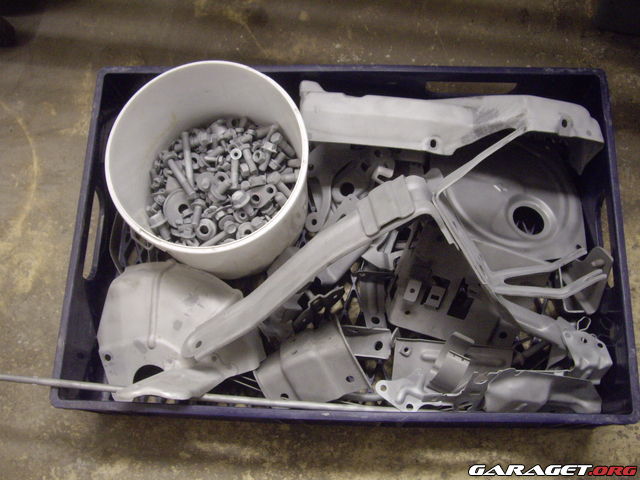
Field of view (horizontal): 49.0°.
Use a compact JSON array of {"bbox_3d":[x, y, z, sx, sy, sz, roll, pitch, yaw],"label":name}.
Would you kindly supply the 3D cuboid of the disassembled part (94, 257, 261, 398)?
[{"bbox_3d":[-0.155,0.105,0.807,0.182,0.085,0.160,1,73,3],"label":"disassembled part"}]

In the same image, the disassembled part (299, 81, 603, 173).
[{"bbox_3d":[0.149,-0.136,0.845,0.345,0.080,0.090,1,73,3],"label":"disassembled part"}]

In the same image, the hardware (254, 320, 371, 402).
[{"bbox_3d":[-0.007,0.158,0.811,0.112,0.060,0.092,-30,74,-6],"label":"hardware"}]

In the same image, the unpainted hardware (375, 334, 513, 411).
[{"bbox_3d":[0.132,0.151,0.793,0.137,0.070,0.085,1,73,3],"label":"unpainted hardware"}]

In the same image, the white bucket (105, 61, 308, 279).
[{"bbox_3d":[-0.117,-0.068,0.835,0.219,0.178,0.219,-1,74,3],"label":"white bucket"}]

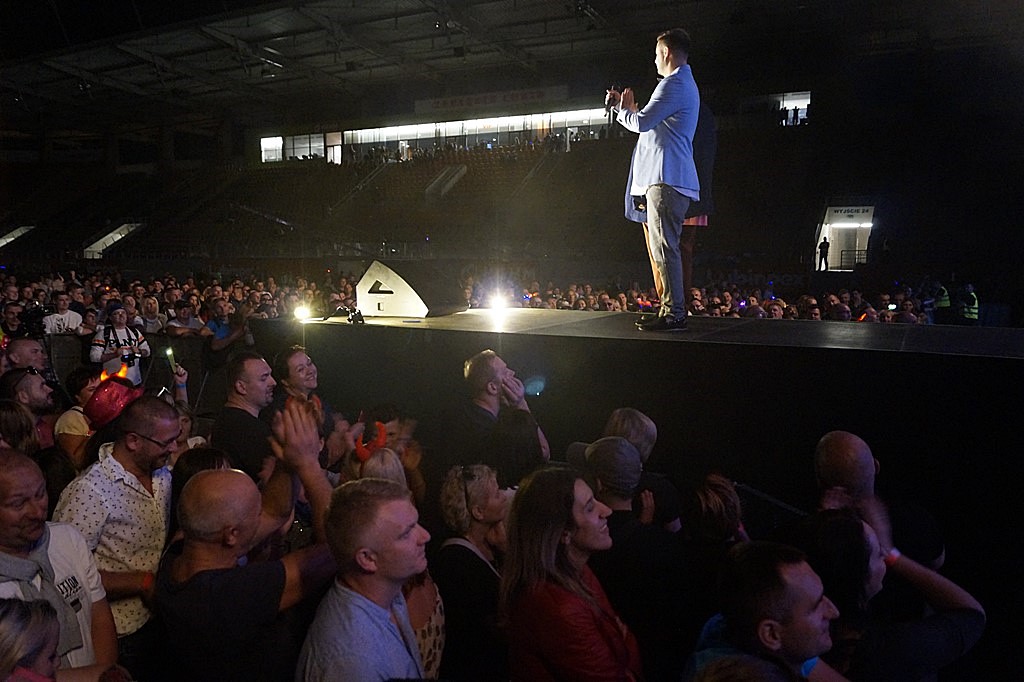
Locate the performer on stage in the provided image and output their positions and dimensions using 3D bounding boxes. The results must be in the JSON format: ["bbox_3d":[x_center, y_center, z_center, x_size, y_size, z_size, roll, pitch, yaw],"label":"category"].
[{"bbox_3d":[0.879,-0.955,4.637,0.540,1.760,0.470,4,8,28],"label":"performer on stage"}]

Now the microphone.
[{"bbox_3d":[0.613,-1.467,4.704,0.050,0.240,0.050,17,-25,8],"label":"microphone"}]

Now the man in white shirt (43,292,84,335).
[{"bbox_3d":[-5.138,0.328,8.869,0.550,1.760,0.380,-4,8,-31],"label":"man in white shirt"}]

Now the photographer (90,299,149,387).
[{"bbox_3d":[-3.867,0.503,7.661,0.620,1.770,0.480,-3,8,-30],"label":"photographer"}]

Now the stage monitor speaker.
[{"bbox_3d":[-0.730,-0.406,5.736,0.530,0.390,0.760,2,7,15],"label":"stage monitor speaker"}]

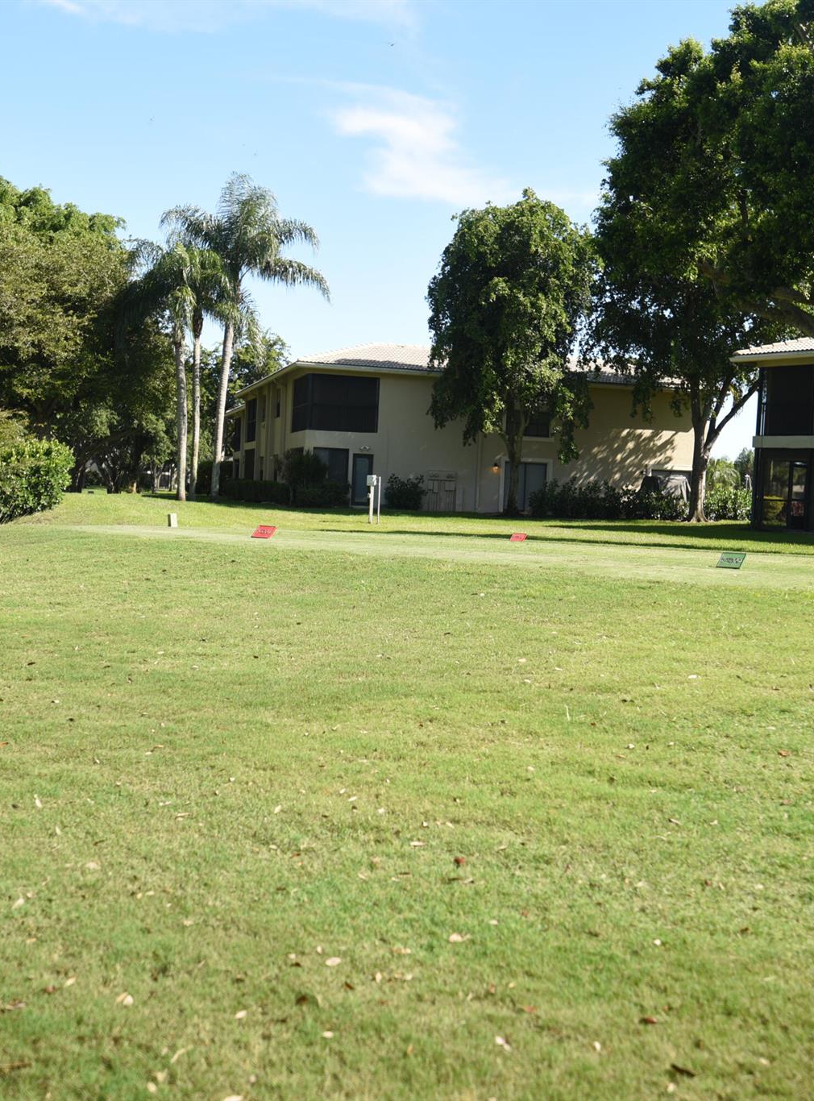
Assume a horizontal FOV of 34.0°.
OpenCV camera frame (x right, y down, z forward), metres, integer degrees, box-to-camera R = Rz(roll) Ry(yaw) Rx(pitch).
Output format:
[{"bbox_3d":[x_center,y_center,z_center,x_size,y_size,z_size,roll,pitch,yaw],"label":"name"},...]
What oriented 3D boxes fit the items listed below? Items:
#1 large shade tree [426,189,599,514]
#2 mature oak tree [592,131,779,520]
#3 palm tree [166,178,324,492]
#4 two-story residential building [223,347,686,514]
[{"bbox_3d":[4.159,-7.734,52.008,6.595,12.661,6.595,2,2,0],"label":"large shade tree"},{"bbox_3d":[10.900,-8.258,52.173,7.129,14.293,7.129,2,2,0],"label":"mature oak tree"},{"bbox_3d":[-6.397,-8.357,52.700,6.272,12.911,6.272,2,2,0],"label":"palm tree"},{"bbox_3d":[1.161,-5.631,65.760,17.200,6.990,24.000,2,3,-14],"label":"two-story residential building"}]

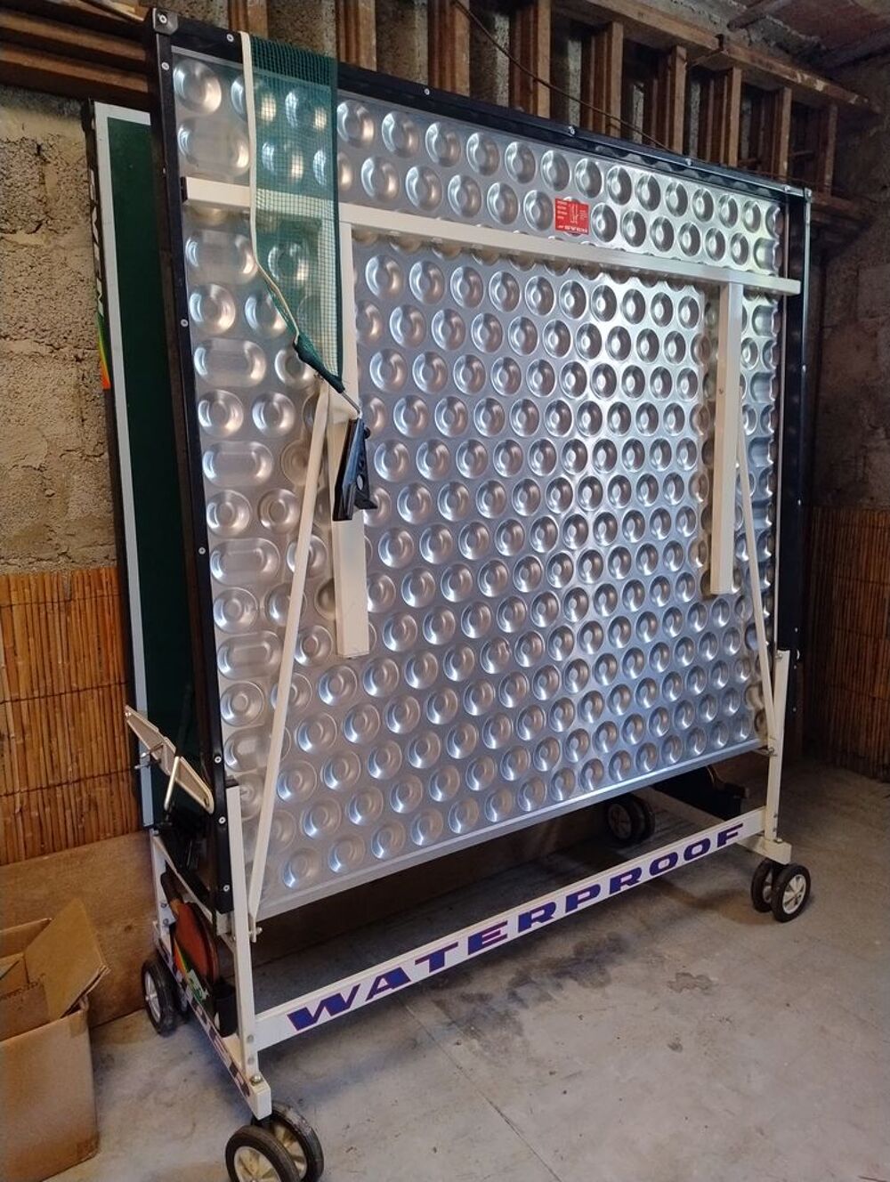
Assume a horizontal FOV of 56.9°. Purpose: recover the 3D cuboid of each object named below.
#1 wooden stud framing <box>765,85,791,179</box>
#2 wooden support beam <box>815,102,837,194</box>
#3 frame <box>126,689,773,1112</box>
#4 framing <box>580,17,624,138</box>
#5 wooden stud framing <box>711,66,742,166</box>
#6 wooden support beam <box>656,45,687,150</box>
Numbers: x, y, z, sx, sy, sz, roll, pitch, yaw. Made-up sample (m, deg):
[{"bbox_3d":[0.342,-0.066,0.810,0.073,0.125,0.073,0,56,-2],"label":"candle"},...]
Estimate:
[{"bbox_3d":[0.978,-1.332,2.423,0.044,0.255,0.055,-7,12,-33],"label":"wooden stud framing"},{"bbox_3d":[1.180,-1.358,2.554,0.042,0.255,0.050,-7,12,-33],"label":"wooden support beam"},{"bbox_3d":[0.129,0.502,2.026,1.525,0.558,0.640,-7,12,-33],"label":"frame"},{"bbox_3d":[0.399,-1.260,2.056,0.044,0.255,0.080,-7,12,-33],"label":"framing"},{"bbox_3d":[0.786,-1.308,2.299,0.044,0.255,0.060,-7,12,-33],"label":"wooden stud framing"},{"bbox_3d":[0.598,-1.284,2.176,0.044,0.255,0.062,-7,12,-33],"label":"wooden support beam"}]

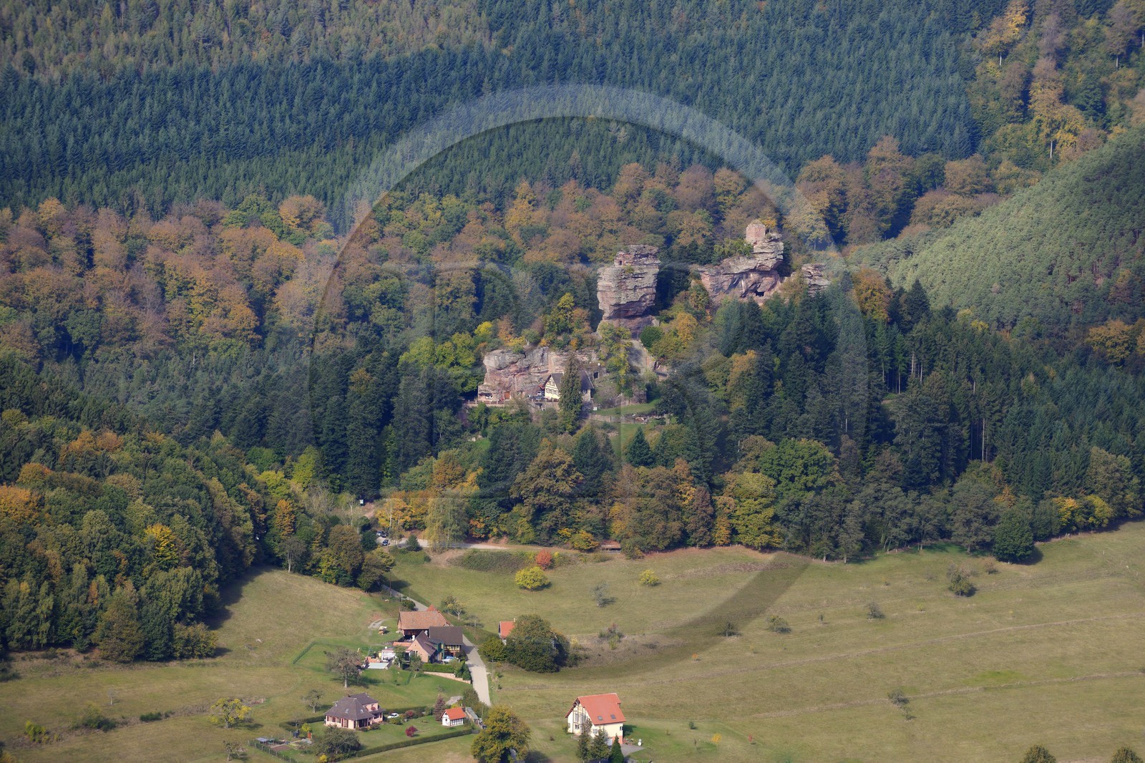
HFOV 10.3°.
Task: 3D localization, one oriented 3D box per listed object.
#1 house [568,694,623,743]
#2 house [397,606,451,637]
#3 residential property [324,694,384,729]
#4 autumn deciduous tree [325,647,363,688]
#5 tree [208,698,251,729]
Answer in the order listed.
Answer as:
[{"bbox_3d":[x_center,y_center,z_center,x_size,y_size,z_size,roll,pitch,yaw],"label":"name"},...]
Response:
[{"bbox_3d":[6.480,93.020,1755.230,11.310,12.660,13.520,-5,9,-33],"label":"house"},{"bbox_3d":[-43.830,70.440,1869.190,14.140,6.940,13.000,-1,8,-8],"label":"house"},{"bbox_3d":[-59.010,91.610,1770.920,13.880,7.780,12.020,-7,11,-43],"label":"residential property"},{"bbox_3d":[-64.810,81.270,1802.250,10.500,11.200,10.000,0,8,0],"label":"autumn deciduous tree"},{"bbox_3d":[-95.220,91.850,1764.450,11.700,8.200,11.000,0,8,0],"label":"tree"}]

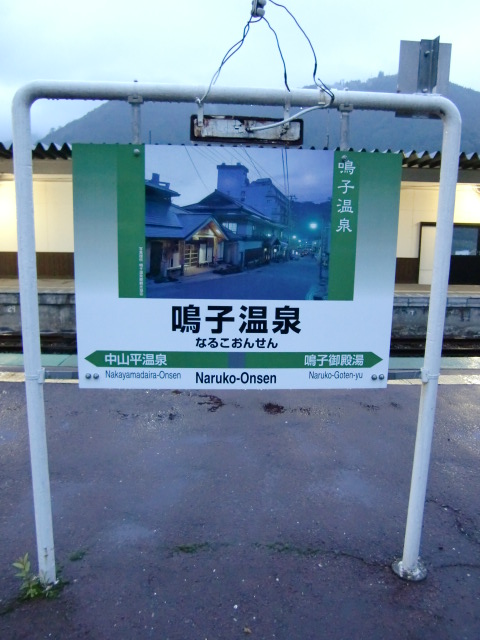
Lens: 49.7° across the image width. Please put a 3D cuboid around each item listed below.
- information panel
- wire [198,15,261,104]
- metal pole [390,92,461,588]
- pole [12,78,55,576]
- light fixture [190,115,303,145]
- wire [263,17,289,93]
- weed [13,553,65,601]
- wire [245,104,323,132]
[{"bbox_3d":[-0.003,-0.171,1.930,1.190,0.895,0.040,0,11,-4],"label":"information panel"},{"bbox_3d":[-0.037,-0.900,1.791,0.210,0.305,0.035,0,11,-4],"label":"wire"},{"bbox_3d":[0.759,0.159,2.071,0.066,1.940,0.066,0,11,-4],"label":"metal pole"},{"bbox_3d":[-0.780,0.149,1.962,0.064,1.930,0.064,0,11,-4],"label":"pole"},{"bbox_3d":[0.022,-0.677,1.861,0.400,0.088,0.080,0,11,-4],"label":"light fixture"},{"bbox_3d":[0.127,-0.921,1.798,0.100,0.245,0.030,0,11,-4],"label":"wire"},{"bbox_3d":[-0.819,1.019,2.115,0.205,0.165,0.160,0,11,-4],"label":"weed"},{"bbox_3d":[0.163,-0.712,1.817,0.270,0.100,0.040,0,11,-4],"label":"wire"}]

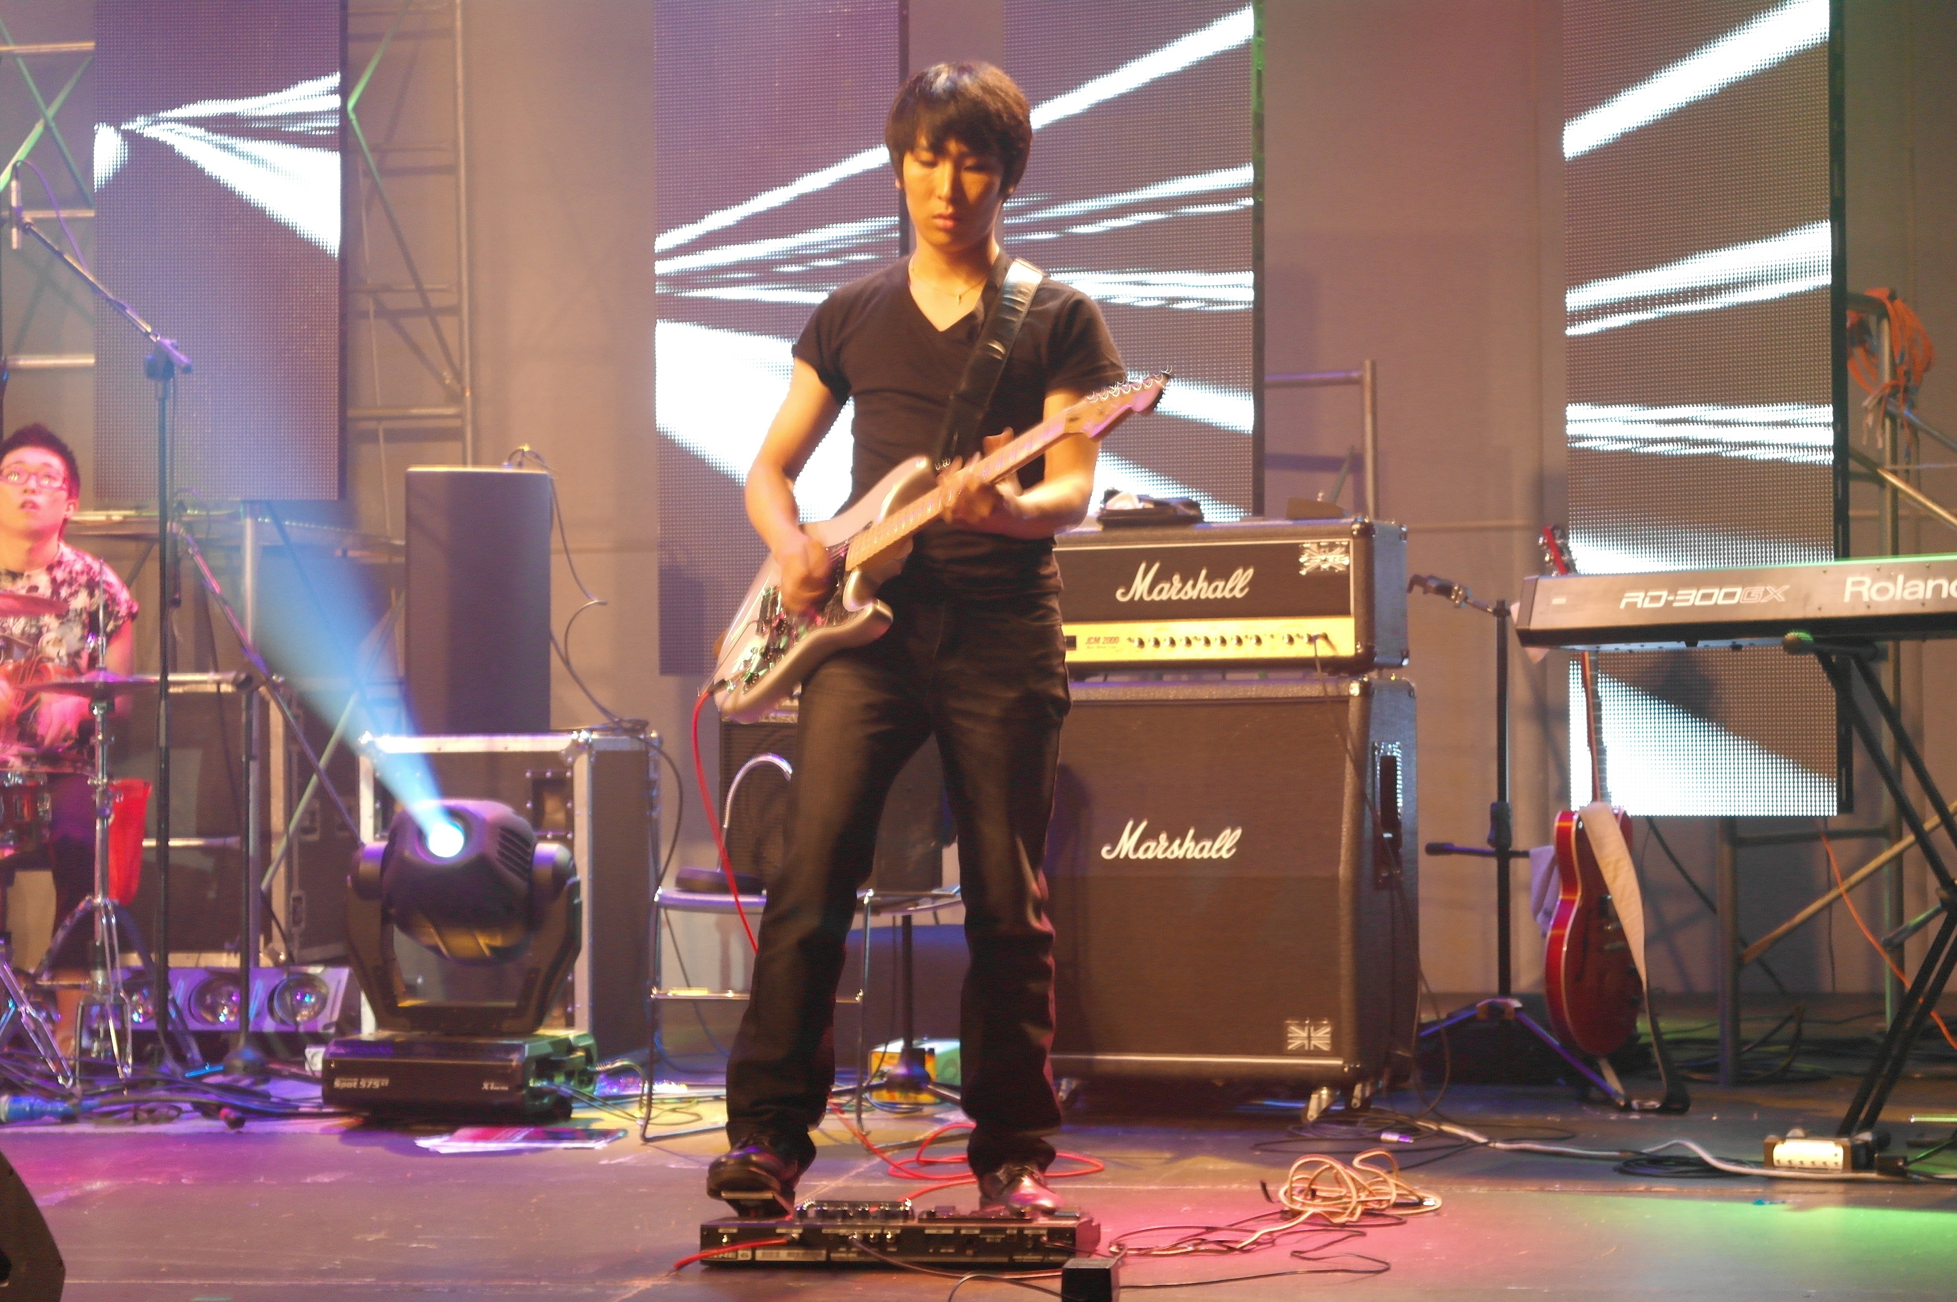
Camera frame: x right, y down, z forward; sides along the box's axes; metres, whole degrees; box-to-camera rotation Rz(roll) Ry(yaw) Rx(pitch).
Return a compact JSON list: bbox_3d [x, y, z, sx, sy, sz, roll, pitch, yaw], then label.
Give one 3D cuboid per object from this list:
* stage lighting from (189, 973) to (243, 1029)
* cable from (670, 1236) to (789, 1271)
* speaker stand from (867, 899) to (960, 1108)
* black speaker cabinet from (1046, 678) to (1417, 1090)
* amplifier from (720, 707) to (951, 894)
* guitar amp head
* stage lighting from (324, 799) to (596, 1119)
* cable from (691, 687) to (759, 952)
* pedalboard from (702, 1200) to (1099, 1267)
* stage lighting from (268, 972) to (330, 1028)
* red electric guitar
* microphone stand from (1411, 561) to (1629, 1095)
[{"bbox_3d":[-1.658,0.761,9.100,0.122,0.122,0.090,0,-2,-5],"label":"stage lighting"},{"bbox_3d":[-0.328,0.792,5.500,0.155,0.047,0.070,0,-2,0],"label":"cable"},{"bbox_3d":[-0.130,0.672,8.105,0.450,0.430,0.420,0,-2,0],"label":"speaker stand"},{"bbox_3d":[0.437,0.440,8.150,0.770,0.770,0.365,-1,-2,25],"label":"black speaker cabinet"},{"bbox_3d":[-0.286,0.275,8.100,0.400,0.380,0.240,-1,-2,15],"label":"amplifier"},{"bbox_3d":[0.439,-0.099,8.089,0.745,0.295,0.210,-1,-2,23],"label":"guitar amp head"},{"bbox_3d":[-0.996,0.590,8.068,0.440,0.605,0.340,-1,-2,21],"label":"stage lighting"},{"bbox_3d":[-0.355,0.236,5.870,0.090,0.370,0.180,0,-2,0],"label":"cable"},{"bbox_3d":[-0.103,0.785,5.715,0.505,0.080,0.260,-1,-2,8],"label":"pedalboard"},{"bbox_3d":[-1.485,0.770,9.150,0.135,0.125,0.100,0,-2,-5],"label":"stage lighting"},{"bbox_3d":[1.187,0.295,8.200,0.140,1.070,0.400,-9,-6,30],"label":"red electric guitar"},{"bbox_3d":[1.003,0.366,8.373,0.580,1.040,0.600,0,-2,0],"label":"microphone stand"}]

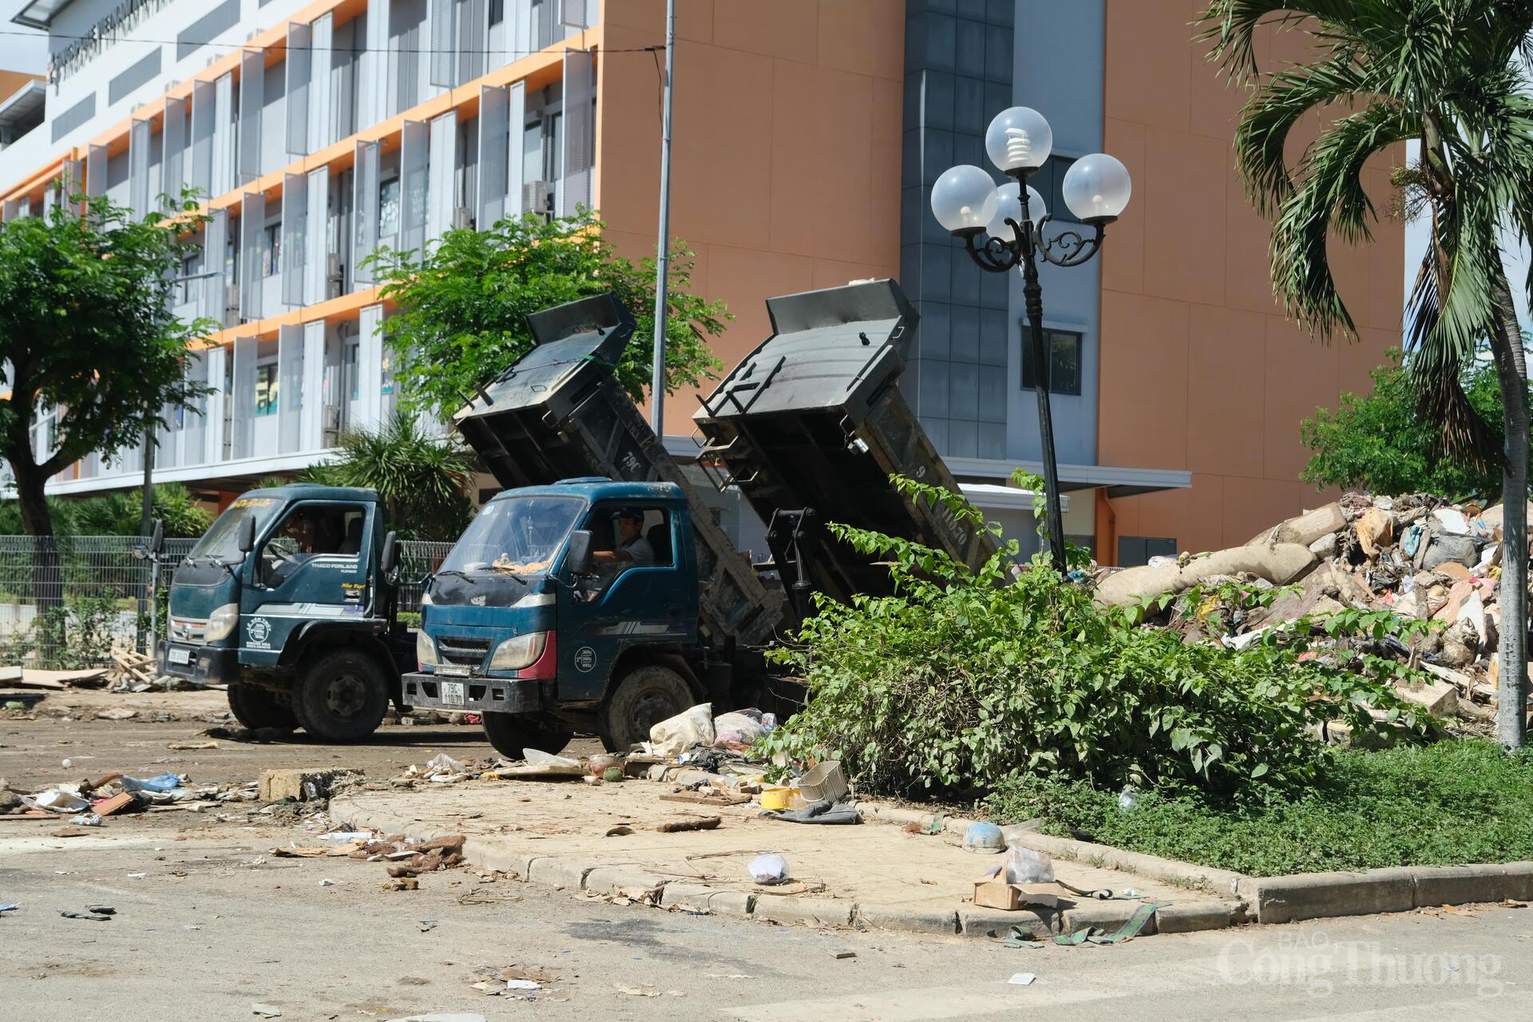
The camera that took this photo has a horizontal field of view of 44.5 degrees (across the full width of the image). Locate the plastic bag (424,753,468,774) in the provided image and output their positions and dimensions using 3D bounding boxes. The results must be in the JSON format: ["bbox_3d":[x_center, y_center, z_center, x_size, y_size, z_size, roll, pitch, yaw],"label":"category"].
[{"bbox_3d":[-2.343,1.853,13.700,0.320,0.140,0.250,1,-2,0],"label":"plastic bag"}]

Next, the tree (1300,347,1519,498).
[{"bbox_3d":[11.402,0.055,33.000,4.100,5.760,4.000,1,-2,0],"label":"tree"}]

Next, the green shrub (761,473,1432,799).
[{"bbox_3d":[2.122,0.901,12.600,4.300,2.050,2.900,1,-2,0],"label":"green shrub"}]

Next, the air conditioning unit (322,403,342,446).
[{"bbox_3d":[-10.242,-1.961,44.229,0.330,0.950,0.820,3,-3,-36],"label":"air conditioning unit"}]

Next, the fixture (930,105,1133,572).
[{"bbox_3d":[1.857,-0.412,12.482,1.320,4.550,1.200,-5,-1,0],"label":"fixture"}]

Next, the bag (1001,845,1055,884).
[{"bbox_3d":[1.197,1.618,8.550,0.250,0.200,0.210,1,-2,0],"label":"bag"}]

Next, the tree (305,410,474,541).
[{"bbox_3d":[-6.936,0.336,34.500,3.050,4.200,2.900,1,-2,0],"label":"tree"}]

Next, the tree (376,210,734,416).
[{"bbox_3d":[-3.402,-1.051,29.000,5.500,7.090,5.200,1,-2,0],"label":"tree"}]

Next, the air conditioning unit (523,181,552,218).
[{"bbox_3d":[-4.472,-5.923,35.923,0.310,0.610,0.820,3,-3,-36],"label":"air conditioning unit"}]

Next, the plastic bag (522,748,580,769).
[{"bbox_3d":[-1.555,1.789,13.550,0.420,0.130,0.270,1,-2,0],"label":"plastic bag"}]

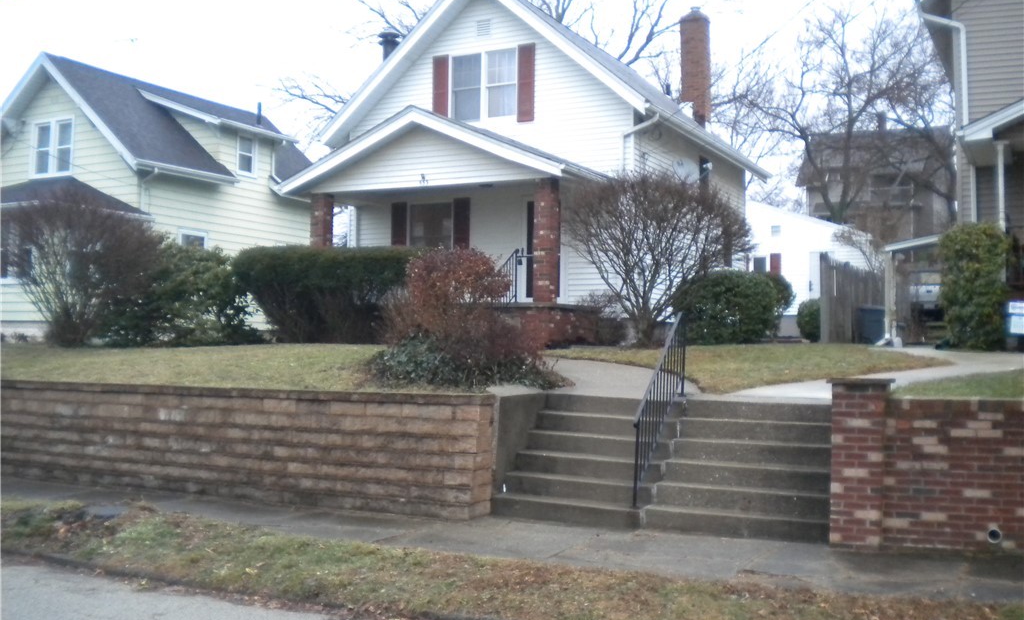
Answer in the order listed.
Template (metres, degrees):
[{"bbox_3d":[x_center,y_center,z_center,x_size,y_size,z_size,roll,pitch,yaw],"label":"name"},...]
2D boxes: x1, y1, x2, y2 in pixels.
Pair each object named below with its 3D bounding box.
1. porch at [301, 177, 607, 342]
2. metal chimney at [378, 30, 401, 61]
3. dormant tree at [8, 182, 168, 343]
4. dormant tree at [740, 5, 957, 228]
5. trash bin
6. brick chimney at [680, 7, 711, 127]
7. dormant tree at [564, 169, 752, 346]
[{"bbox_3d":[-0.980,-0.785,19.042,4.970,2.790,2.500,0,-1,27],"label":"porch"},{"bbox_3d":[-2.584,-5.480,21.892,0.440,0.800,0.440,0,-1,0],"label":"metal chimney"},{"bbox_3d":[-8.258,-0.821,20.000,3.000,3.100,2.800,0,-1,27],"label":"dormant tree"},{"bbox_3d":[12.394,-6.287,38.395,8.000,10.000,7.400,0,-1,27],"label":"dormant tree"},{"bbox_3d":[8.217,0.342,23.600,0.660,0.920,0.660,0,-1,27],"label":"trash bin"},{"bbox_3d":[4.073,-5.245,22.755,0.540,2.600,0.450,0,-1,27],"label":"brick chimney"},{"bbox_3d":[2.391,-0.841,16.900,3.000,2.950,2.800,0,-1,27],"label":"dormant tree"}]

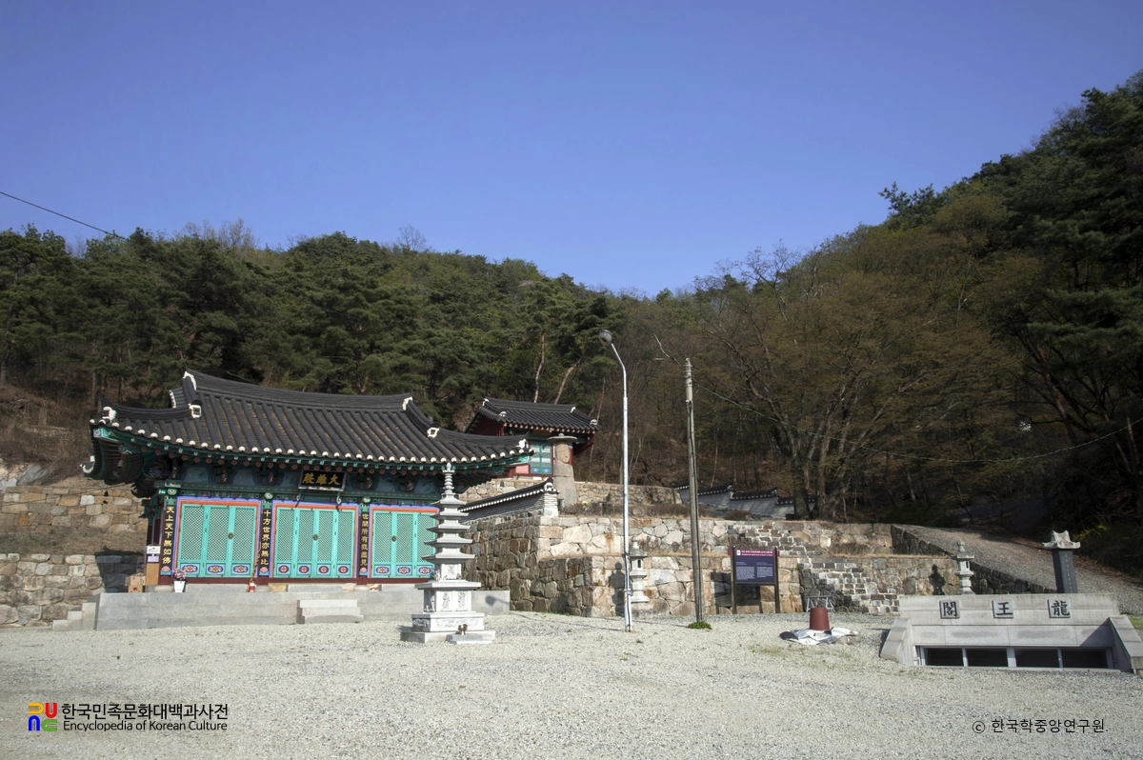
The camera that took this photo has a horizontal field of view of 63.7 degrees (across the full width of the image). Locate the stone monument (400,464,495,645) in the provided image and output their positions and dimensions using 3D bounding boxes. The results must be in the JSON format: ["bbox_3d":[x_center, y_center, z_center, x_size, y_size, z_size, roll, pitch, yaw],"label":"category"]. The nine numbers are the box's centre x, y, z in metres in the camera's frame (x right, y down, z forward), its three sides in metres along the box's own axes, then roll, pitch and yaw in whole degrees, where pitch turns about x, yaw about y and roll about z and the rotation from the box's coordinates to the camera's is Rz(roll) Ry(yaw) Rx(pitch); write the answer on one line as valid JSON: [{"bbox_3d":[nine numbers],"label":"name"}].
[{"bbox_3d":[-2.742,3.830,20.578,1.700,3.869,1.700,6,-15,-27],"label":"stone monument"}]

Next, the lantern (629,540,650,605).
[{"bbox_3d":[1.720,5.000,24.300,0.690,1.760,0.690,7,-16,-28],"label":"lantern"}]

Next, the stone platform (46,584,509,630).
[{"bbox_3d":[-9.942,7.616,30.997,13.236,1.030,10.094,6,-15,-27],"label":"stone platform"}]

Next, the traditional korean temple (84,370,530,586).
[{"bbox_3d":[-9.527,3.569,32.369,13.617,7.242,9.579,6,-15,-27],"label":"traditional korean temple"}]

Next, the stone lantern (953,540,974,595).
[{"bbox_3d":[11.396,5.539,26.716,0.540,1.787,0.540,2,-14,-11],"label":"stone lantern"}]

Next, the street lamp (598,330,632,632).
[{"bbox_3d":[1.084,2.423,23.369,0.850,7.682,0.400,2,-14,-11],"label":"street lamp"}]

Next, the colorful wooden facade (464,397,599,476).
[{"bbox_3d":[-2.320,4.143,61.076,7.000,5.501,6.400,6,-15,-24],"label":"colorful wooden facade"}]

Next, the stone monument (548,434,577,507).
[{"bbox_3d":[-0.492,5.355,54.228,1.750,4.483,1.700,6,-15,-25],"label":"stone monument"}]

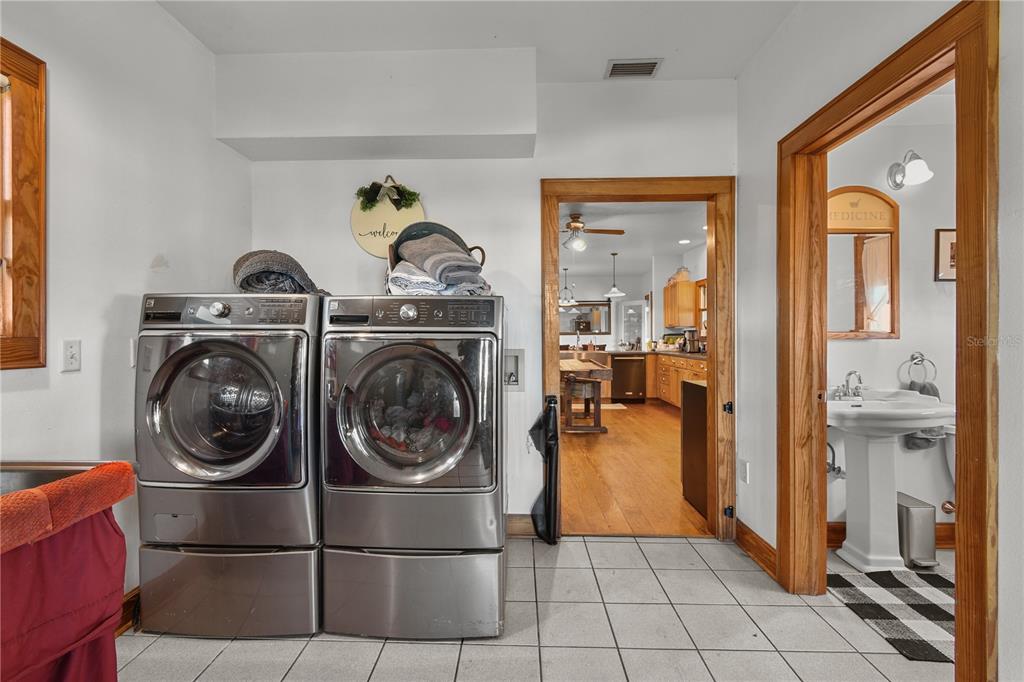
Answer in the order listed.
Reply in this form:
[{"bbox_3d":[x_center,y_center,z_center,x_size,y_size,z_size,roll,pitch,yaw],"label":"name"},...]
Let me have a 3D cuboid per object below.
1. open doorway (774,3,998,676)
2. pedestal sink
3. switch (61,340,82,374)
[{"bbox_3d":[1.385,0.112,1.647,0.160,2.184,0.960,0,0,1],"label":"open doorway"},{"bbox_3d":[1.975,0.736,2.180,0.680,0.930,0.540,0,0,1],"label":"pedestal sink"},{"bbox_3d":[-1.596,0.054,1.545,0.015,0.115,0.070,0,0,1],"label":"switch"}]

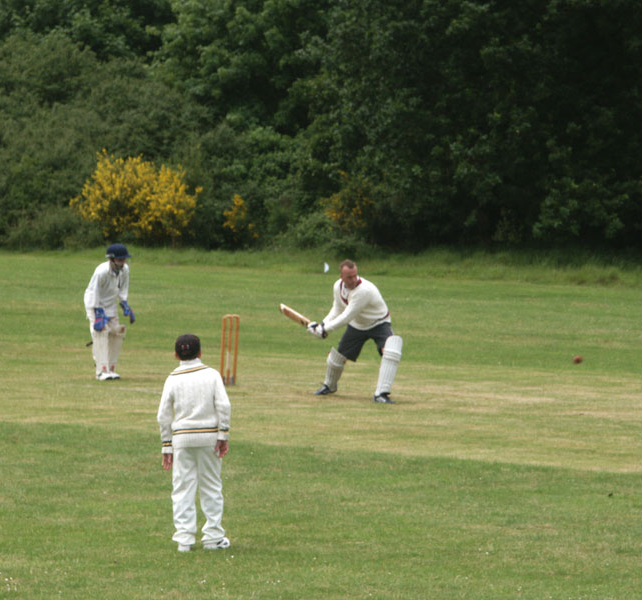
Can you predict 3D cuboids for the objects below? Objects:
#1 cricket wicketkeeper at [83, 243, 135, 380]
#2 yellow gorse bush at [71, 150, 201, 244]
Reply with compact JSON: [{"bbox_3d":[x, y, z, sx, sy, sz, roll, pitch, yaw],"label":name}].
[{"bbox_3d":[-2.226,0.116,48.400,0.520,1.420,0.500,-2,3,-38],"label":"cricket wicketkeeper"},{"bbox_3d":[-3.510,-1.941,87.500,2.450,1.800,1.900,0,3,0],"label":"yellow gorse bush"}]

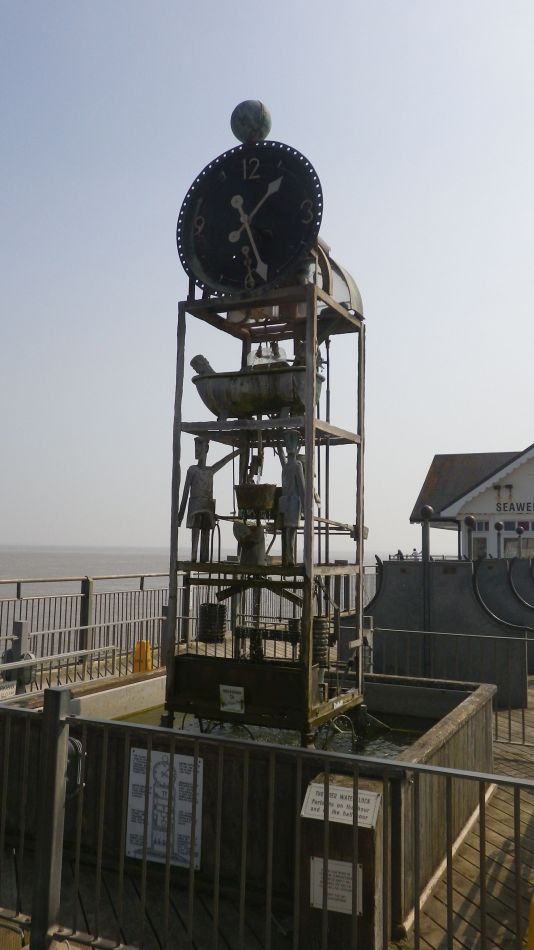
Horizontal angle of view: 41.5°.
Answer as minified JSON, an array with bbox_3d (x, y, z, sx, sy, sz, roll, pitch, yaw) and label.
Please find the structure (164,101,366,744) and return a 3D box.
[{"bbox_3d":[0.037,-0.398,4.659,1.000,3.954,0.946,-2,-7,26],"label":"structure"}]

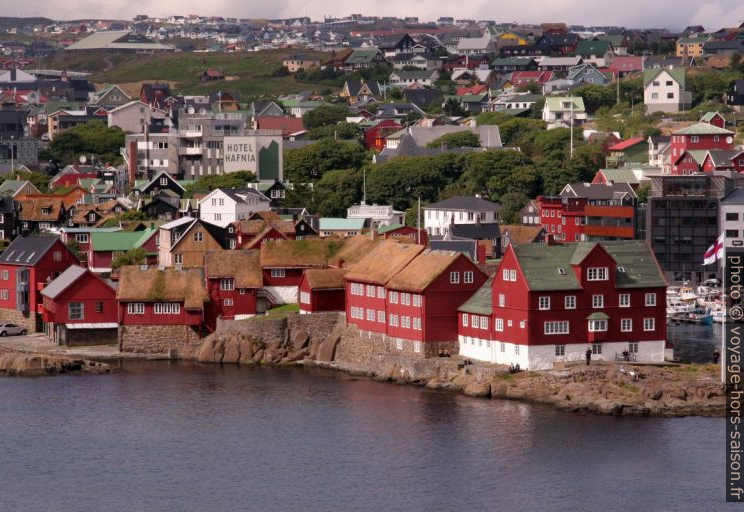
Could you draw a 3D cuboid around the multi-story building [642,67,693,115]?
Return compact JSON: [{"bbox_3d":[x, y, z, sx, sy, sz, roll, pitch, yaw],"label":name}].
[{"bbox_3d":[68.014,-38.222,670.000,10.200,10.500,9.000,1,3,14],"label":"multi-story building"}]

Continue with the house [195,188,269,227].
[{"bbox_3d":[-22.865,-7.881,488.530,6.900,7.000,11.500,1,3,29],"label":"house"}]

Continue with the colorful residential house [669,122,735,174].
[{"bbox_3d":[67.090,-21.600,587.610,10.300,10.680,9.200,-1,3,-16],"label":"colorful residential house"}]

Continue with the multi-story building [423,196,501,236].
[{"bbox_3d":[15.260,-6.560,492.170,7.300,7.050,13.300,-2,3,-33],"label":"multi-story building"}]

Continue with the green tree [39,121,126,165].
[{"bbox_3d":[-55.192,-21.522,555.000,16.000,8.700,12.000,0,3,0],"label":"green tree"}]

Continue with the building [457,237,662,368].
[{"bbox_3d":[20.981,4.968,322.993,16.900,13.200,17.200,-1,3,-24],"label":"building"}]

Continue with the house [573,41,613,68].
[{"bbox_3d":[71.710,-64.942,935.000,9.800,8.800,8.300,1,3,20],"label":"house"}]

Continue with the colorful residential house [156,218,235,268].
[{"bbox_3d":[-23.240,-1.448,382.000,7.700,7.400,8.800,-1,3,-13],"label":"colorful residential house"}]

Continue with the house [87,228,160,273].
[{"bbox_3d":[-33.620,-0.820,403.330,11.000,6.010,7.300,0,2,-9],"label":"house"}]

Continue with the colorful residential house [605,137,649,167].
[{"bbox_3d":[58.067,-22.862,645.554,9.500,6.800,8.500,-1,3,-22],"label":"colorful residential house"}]

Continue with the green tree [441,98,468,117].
[{"bbox_3d":[20.148,-35.711,700.000,6.200,4.700,5.500,0,3,0],"label":"green tree"}]

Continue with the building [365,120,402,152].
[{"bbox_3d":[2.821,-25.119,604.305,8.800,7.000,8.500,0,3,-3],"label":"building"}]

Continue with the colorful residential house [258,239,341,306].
[{"bbox_3d":[-8.810,1.880,360.410,9.800,7.850,7.200,0,2,-4],"label":"colorful residential house"}]

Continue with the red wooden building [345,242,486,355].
[{"bbox_3d":[5.920,5.000,338.500,9.500,11.550,22.000,-1,3,-23],"label":"red wooden building"}]

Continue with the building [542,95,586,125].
[{"bbox_3d":[47.111,-35.413,710.000,9.300,7.200,7.600,-1,3,-8],"label":"building"}]

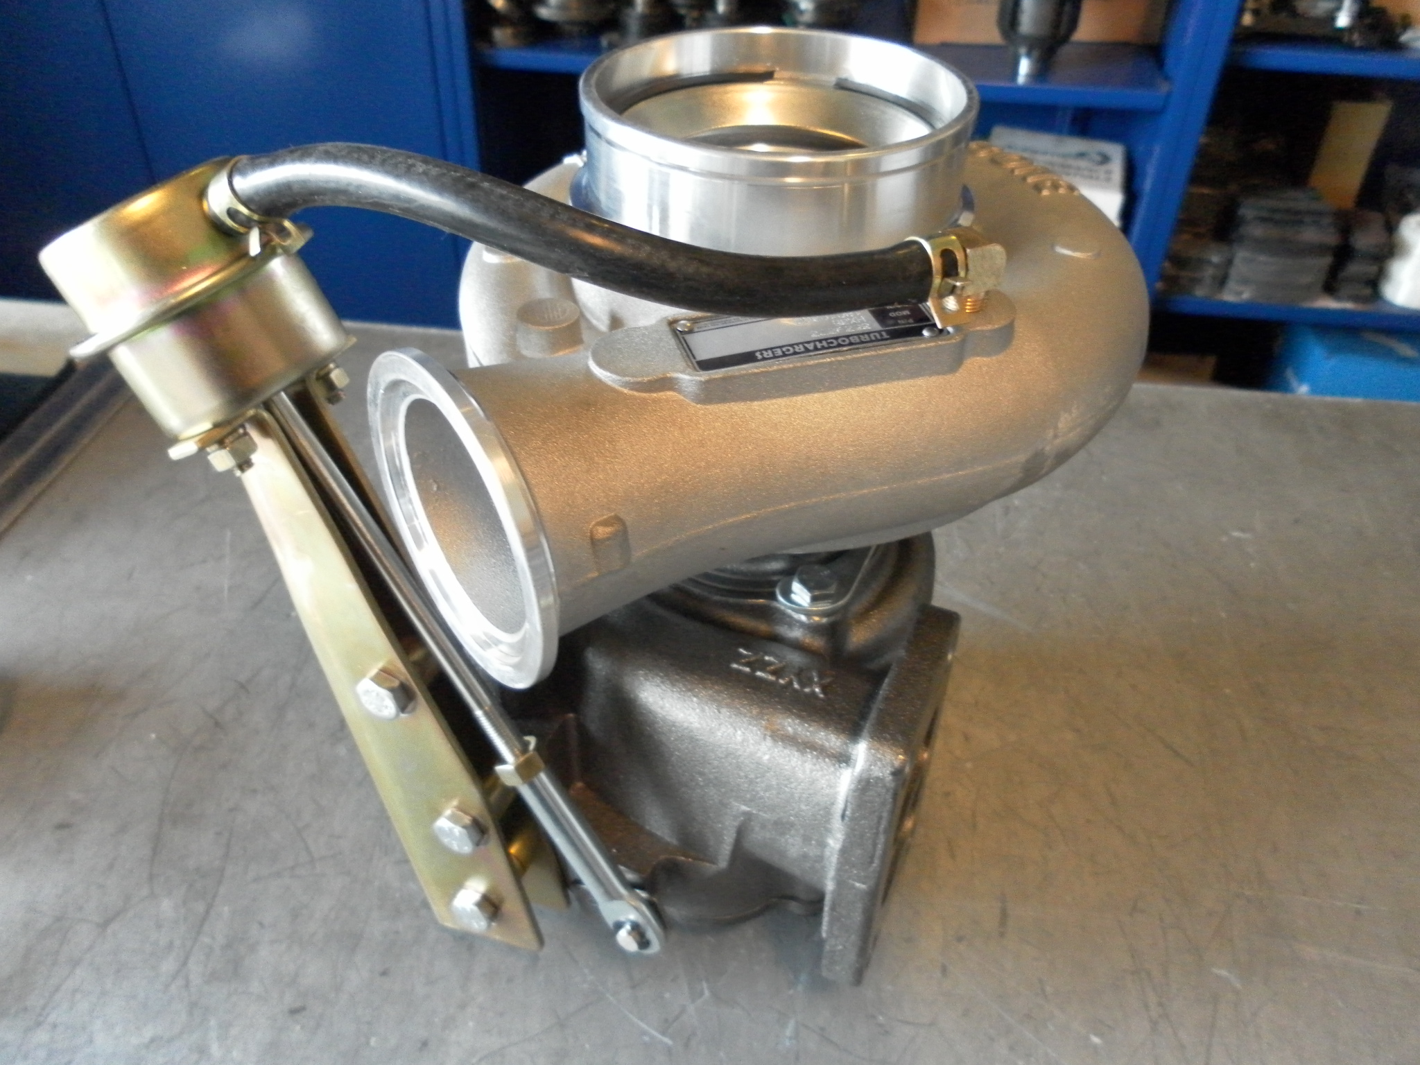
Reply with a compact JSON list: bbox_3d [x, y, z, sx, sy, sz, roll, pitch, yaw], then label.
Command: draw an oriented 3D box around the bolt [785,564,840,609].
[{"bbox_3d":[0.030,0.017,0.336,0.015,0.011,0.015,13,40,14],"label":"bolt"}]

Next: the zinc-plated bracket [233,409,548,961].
[{"bbox_3d":[-0.085,0.052,0.297,0.048,0.189,0.016,5,38,28],"label":"zinc-plated bracket"}]

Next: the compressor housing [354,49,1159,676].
[{"bbox_3d":[0.013,-0.070,0.324,0.227,0.105,0.204,-23,45,-27],"label":"compressor housing"}]

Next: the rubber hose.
[{"bbox_3d":[-0.023,-0.062,0.250,0.161,0.043,0.031,-1,39,-3],"label":"rubber hose"}]

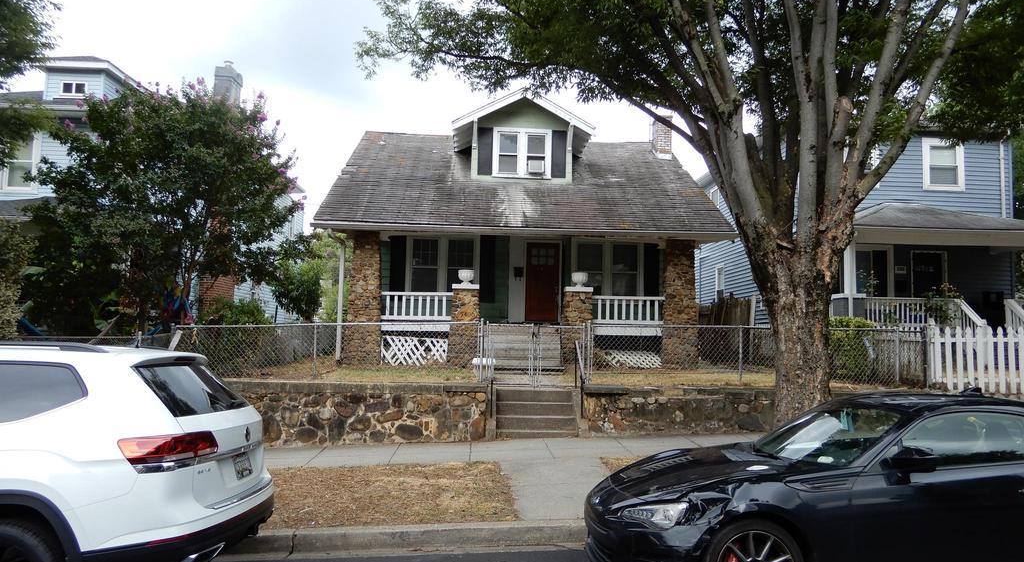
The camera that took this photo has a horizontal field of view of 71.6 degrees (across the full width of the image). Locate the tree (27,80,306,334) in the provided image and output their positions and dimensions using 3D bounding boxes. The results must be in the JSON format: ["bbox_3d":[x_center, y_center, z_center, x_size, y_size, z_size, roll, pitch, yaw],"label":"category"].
[{"bbox_3d":[-6.593,-1.024,13.549,5.200,5.810,5.000,2,-5,-3],"label":"tree"}]

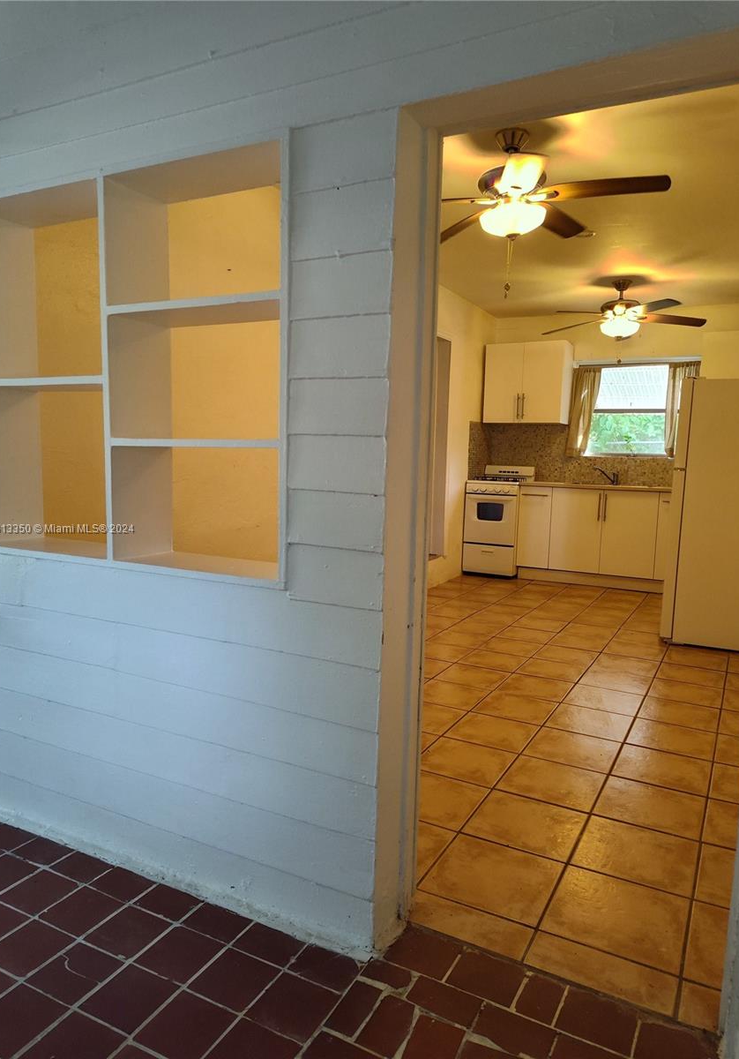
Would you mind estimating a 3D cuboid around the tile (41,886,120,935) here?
[{"bbox_3d":[-0.748,0.996,1.833,0.151,0.013,0.149,5,7,27],"label":"tile"}]

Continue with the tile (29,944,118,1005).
[{"bbox_3d":[-0.674,1.023,1.618,0.151,0.013,0.149,5,7,27],"label":"tile"}]

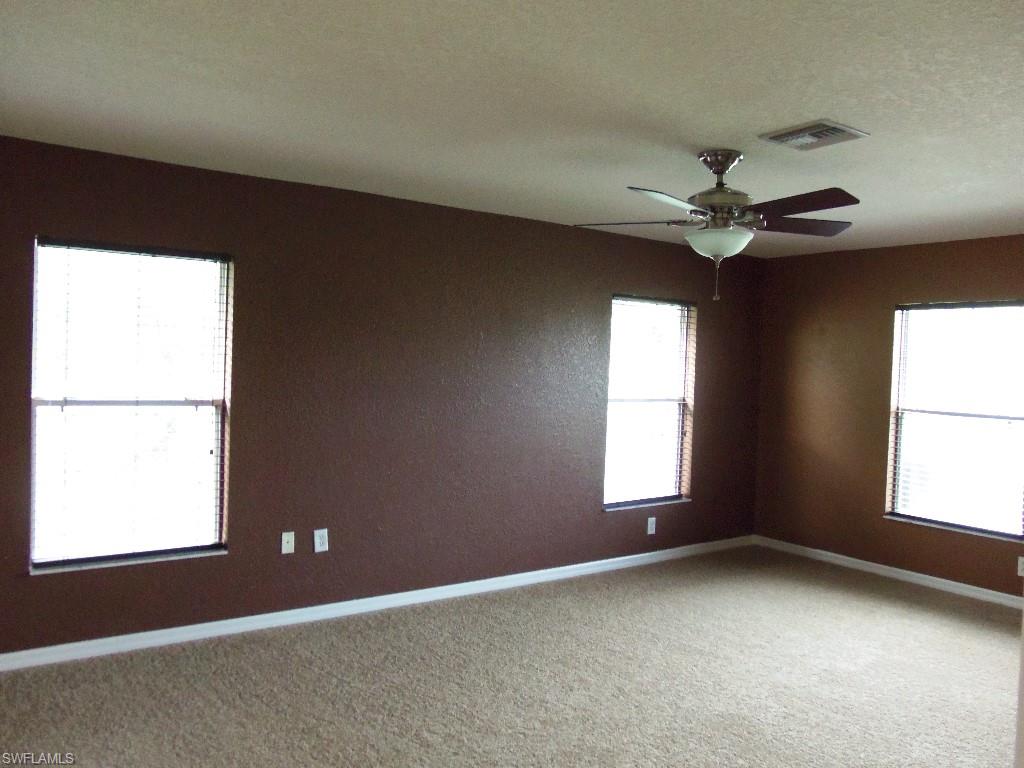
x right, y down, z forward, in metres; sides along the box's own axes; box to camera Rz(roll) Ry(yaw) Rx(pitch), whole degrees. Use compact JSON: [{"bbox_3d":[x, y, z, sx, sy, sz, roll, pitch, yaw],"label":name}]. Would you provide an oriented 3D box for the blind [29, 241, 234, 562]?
[{"bbox_3d":[-1.878,0.105,3.857,0.875,1.550,0.055,1,2,-35],"label":"blind"}]

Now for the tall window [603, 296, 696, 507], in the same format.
[{"bbox_3d":[1.053,0.147,5.918,0.910,1.565,0.110,1,2,-35],"label":"tall window"}]

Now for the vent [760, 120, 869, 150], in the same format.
[{"bbox_3d":[1.224,-0.991,3.114,0.310,0.025,0.300,1,2,-35],"label":"vent"}]

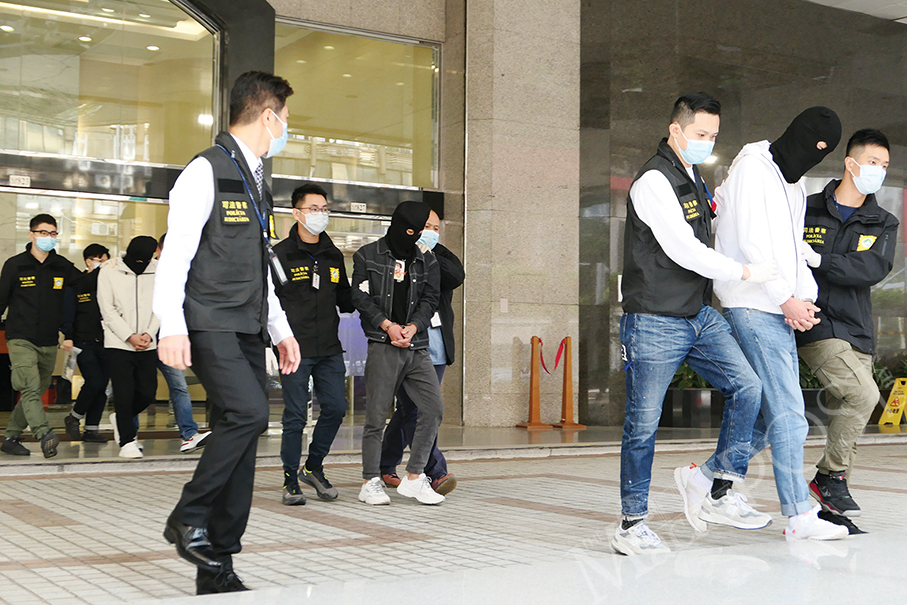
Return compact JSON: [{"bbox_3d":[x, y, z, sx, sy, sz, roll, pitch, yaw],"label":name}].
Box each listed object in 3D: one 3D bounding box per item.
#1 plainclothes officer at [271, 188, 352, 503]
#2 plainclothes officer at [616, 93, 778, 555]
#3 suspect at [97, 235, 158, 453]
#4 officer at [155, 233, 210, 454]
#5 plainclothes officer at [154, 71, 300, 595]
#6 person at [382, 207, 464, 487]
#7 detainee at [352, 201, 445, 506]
[{"bbox_3d":[-0.766,0.223,7.120,0.500,1.750,0.430,2,-3,-25],"label":"plainclothes officer"},{"bbox_3d":[0.936,0.083,5.070,0.600,1.792,0.550,-1,-3,30],"label":"plainclothes officer"},{"bbox_3d":[-2.312,0.321,9.350,0.500,1.584,0.430,1,-3,-20],"label":"suspect"},{"bbox_3d":[-2.052,0.308,9.850,0.500,1.669,0.500,3,-3,-40],"label":"officer"},{"bbox_3d":[-0.747,0.104,4.330,0.440,1.742,0.500,-1,-3,35],"label":"plainclothes officer"},{"bbox_3d":[-0.183,0.281,7.720,0.560,1.667,0.500,2,-3,-32],"label":"person"},{"bbox_3d":[-0.293,0.276,7.100,0.520,1.658,0.470,2,-3,-28],"label":"detainee"}]

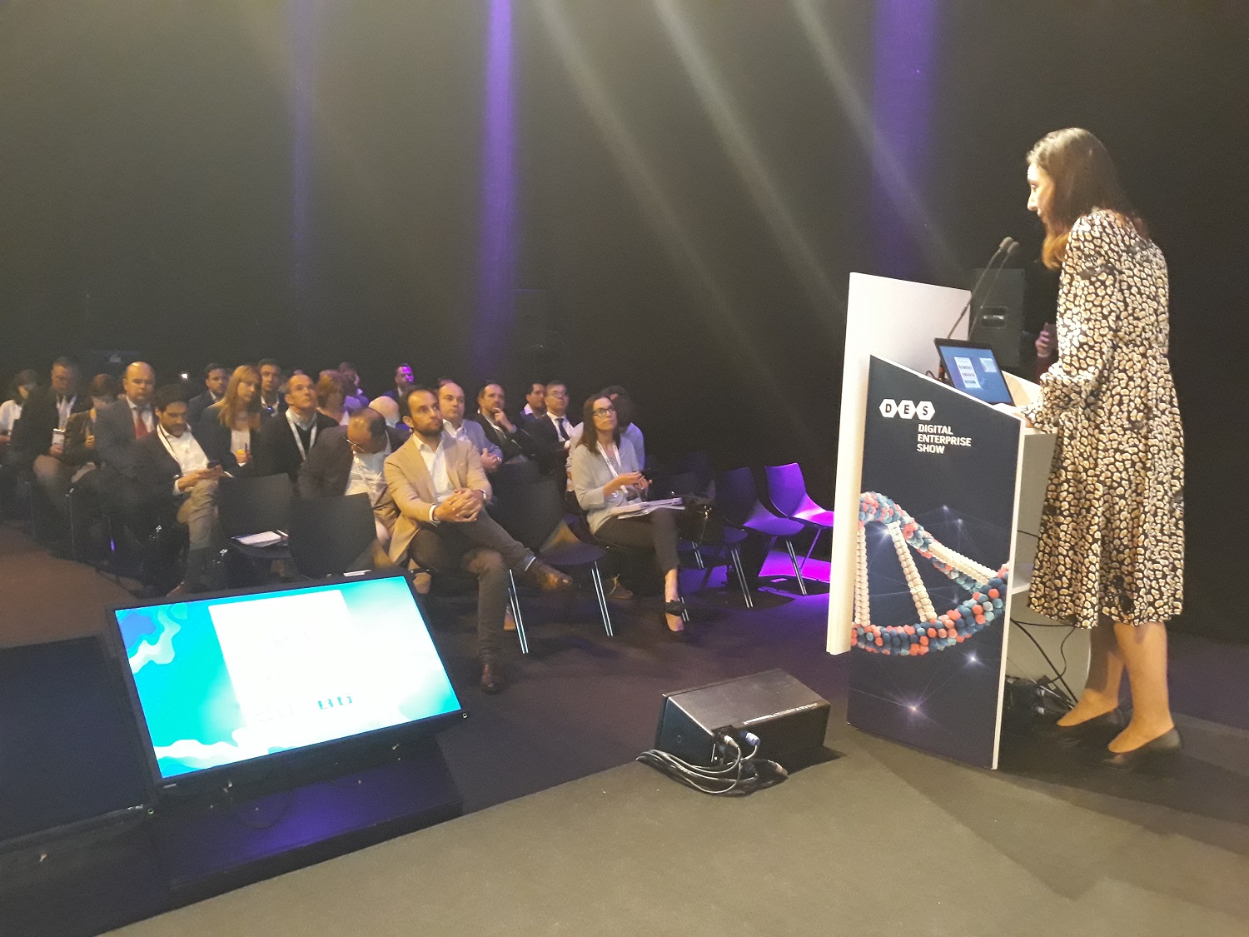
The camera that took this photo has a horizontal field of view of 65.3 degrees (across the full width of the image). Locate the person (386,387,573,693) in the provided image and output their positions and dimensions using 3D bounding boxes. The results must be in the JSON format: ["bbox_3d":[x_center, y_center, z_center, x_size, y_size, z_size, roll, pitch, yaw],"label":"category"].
[{"bbox_3d":[-0.700,0.280,4.500,0.660,1.280,0.840,-2,7,-38],"label":"person"}]

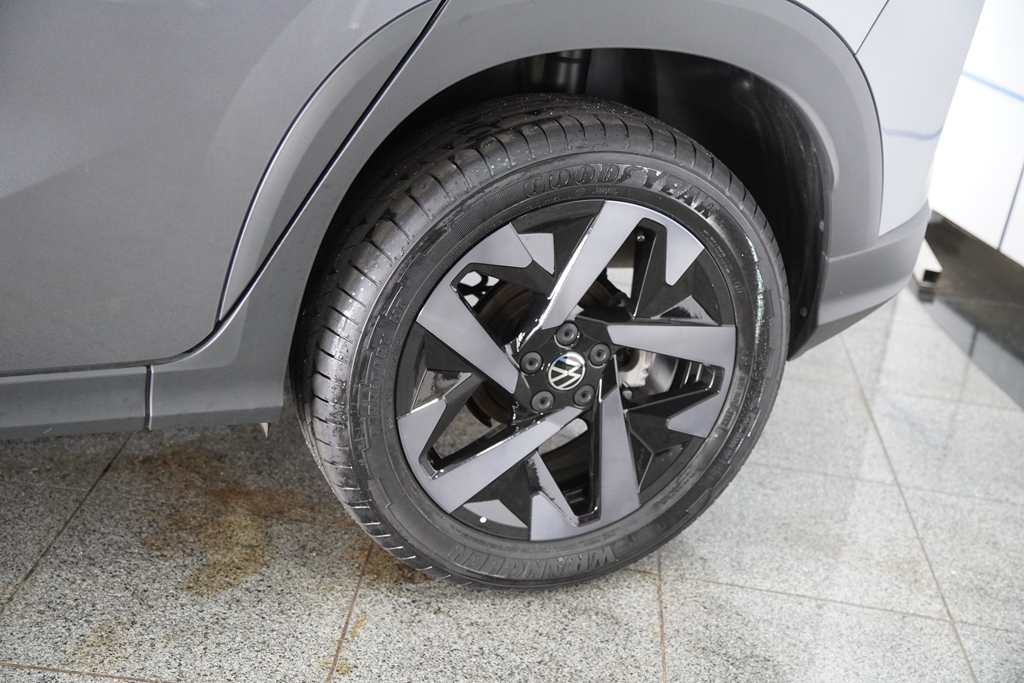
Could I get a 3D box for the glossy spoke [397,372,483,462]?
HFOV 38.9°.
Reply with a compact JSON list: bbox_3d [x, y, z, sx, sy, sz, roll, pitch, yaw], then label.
[{"bbox_3d":[-0.093,0.092,1.809,0.082,0.131,0.045,20,13,-29],"label":"glossy spoke"}]

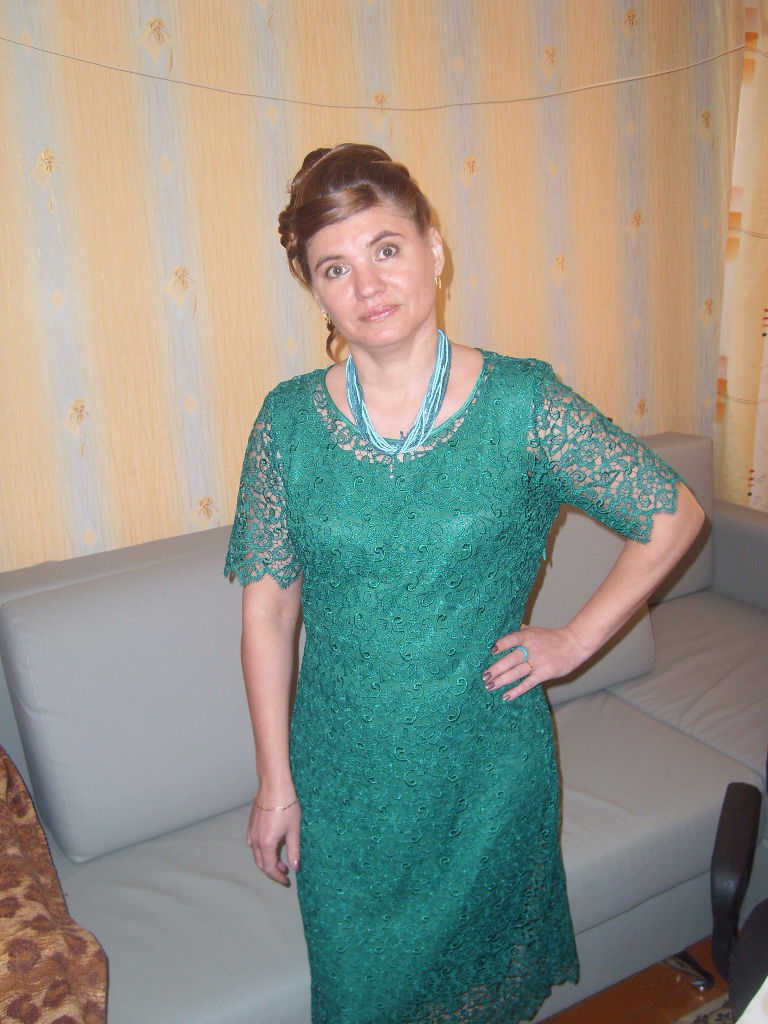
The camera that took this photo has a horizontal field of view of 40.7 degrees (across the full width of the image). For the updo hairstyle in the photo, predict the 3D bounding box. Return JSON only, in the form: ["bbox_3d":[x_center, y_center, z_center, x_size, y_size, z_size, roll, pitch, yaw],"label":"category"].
[{"bbox_3d":[-0.028,-0.341,1.315,0.190,0.250,0.225,-19,8,8],"label":"updo hairstyle"}]

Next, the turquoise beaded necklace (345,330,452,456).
[{"bbox_3d":[0.018,-0.155,1.310,0.137,0.152,0.135,-3,9,8],"label":"turquoise beaded necklace"}]

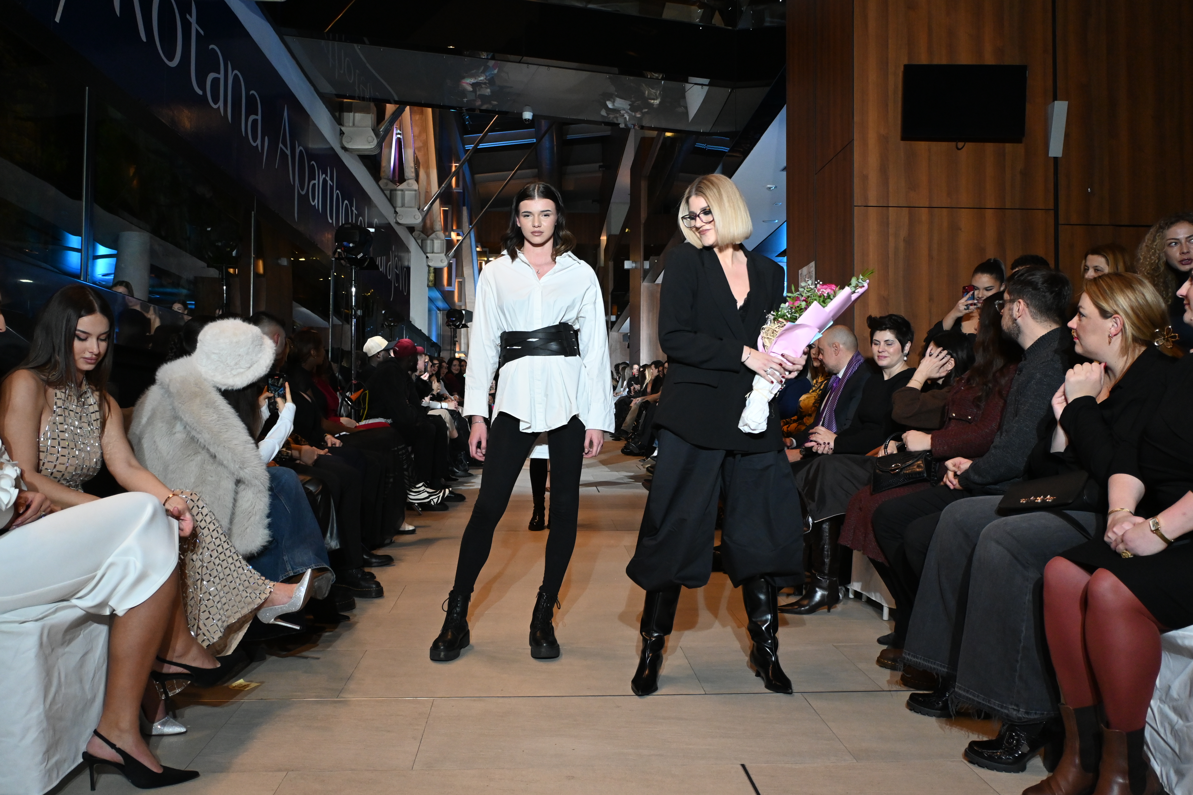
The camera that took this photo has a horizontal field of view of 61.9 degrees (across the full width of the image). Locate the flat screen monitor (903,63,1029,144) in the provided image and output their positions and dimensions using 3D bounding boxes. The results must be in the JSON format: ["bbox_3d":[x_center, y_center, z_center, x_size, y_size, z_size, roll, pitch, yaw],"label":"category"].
[{"bbox_3d":[2.383,-1.909,6.450,0.800,0.490,0.080,0,6,0],"label":"flat screen monitor"}]

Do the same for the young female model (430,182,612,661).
[{"bbox_3d":[-0.285,0.078,3.860,0.690,1.810,0.380,0,1,-3],"label":"young female model"}]

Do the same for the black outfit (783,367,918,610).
[{"bbox_3d":[1.200,0.419,4.600,0.740,1.110,0.500,0,1,-20],"label":"black outfit"}]

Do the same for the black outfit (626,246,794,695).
[{"bbox_3d":[0.405,0.235,3.420,0.590,1.520,0.440,0,1,-12],"label":"black outfit"}]

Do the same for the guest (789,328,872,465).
[{"bbox_3d":[1.110,0.298,5.120,0.780,1.330,0.540,0,1,-13],"label":"guest"}]

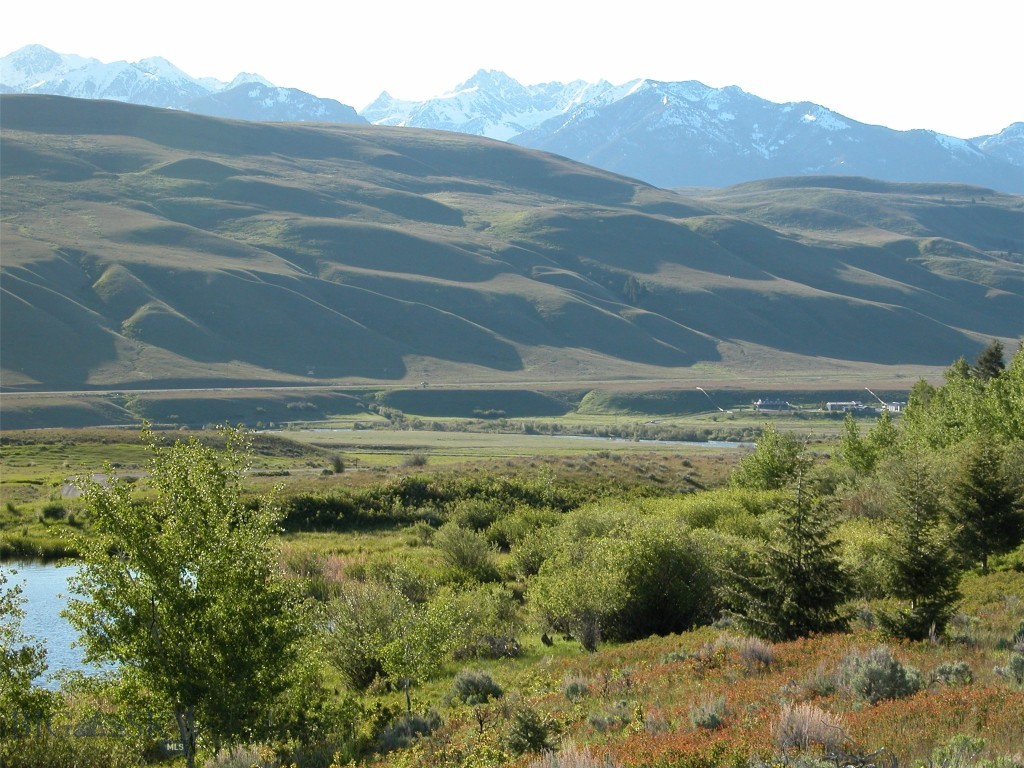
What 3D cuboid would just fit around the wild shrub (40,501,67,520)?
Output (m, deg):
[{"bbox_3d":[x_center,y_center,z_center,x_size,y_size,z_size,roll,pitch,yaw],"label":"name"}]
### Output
[{"bbox_3d":[-24.417,6.737,115.000,1.385,1.065,1.343,0,1,0],"label":"wild shrub"}]

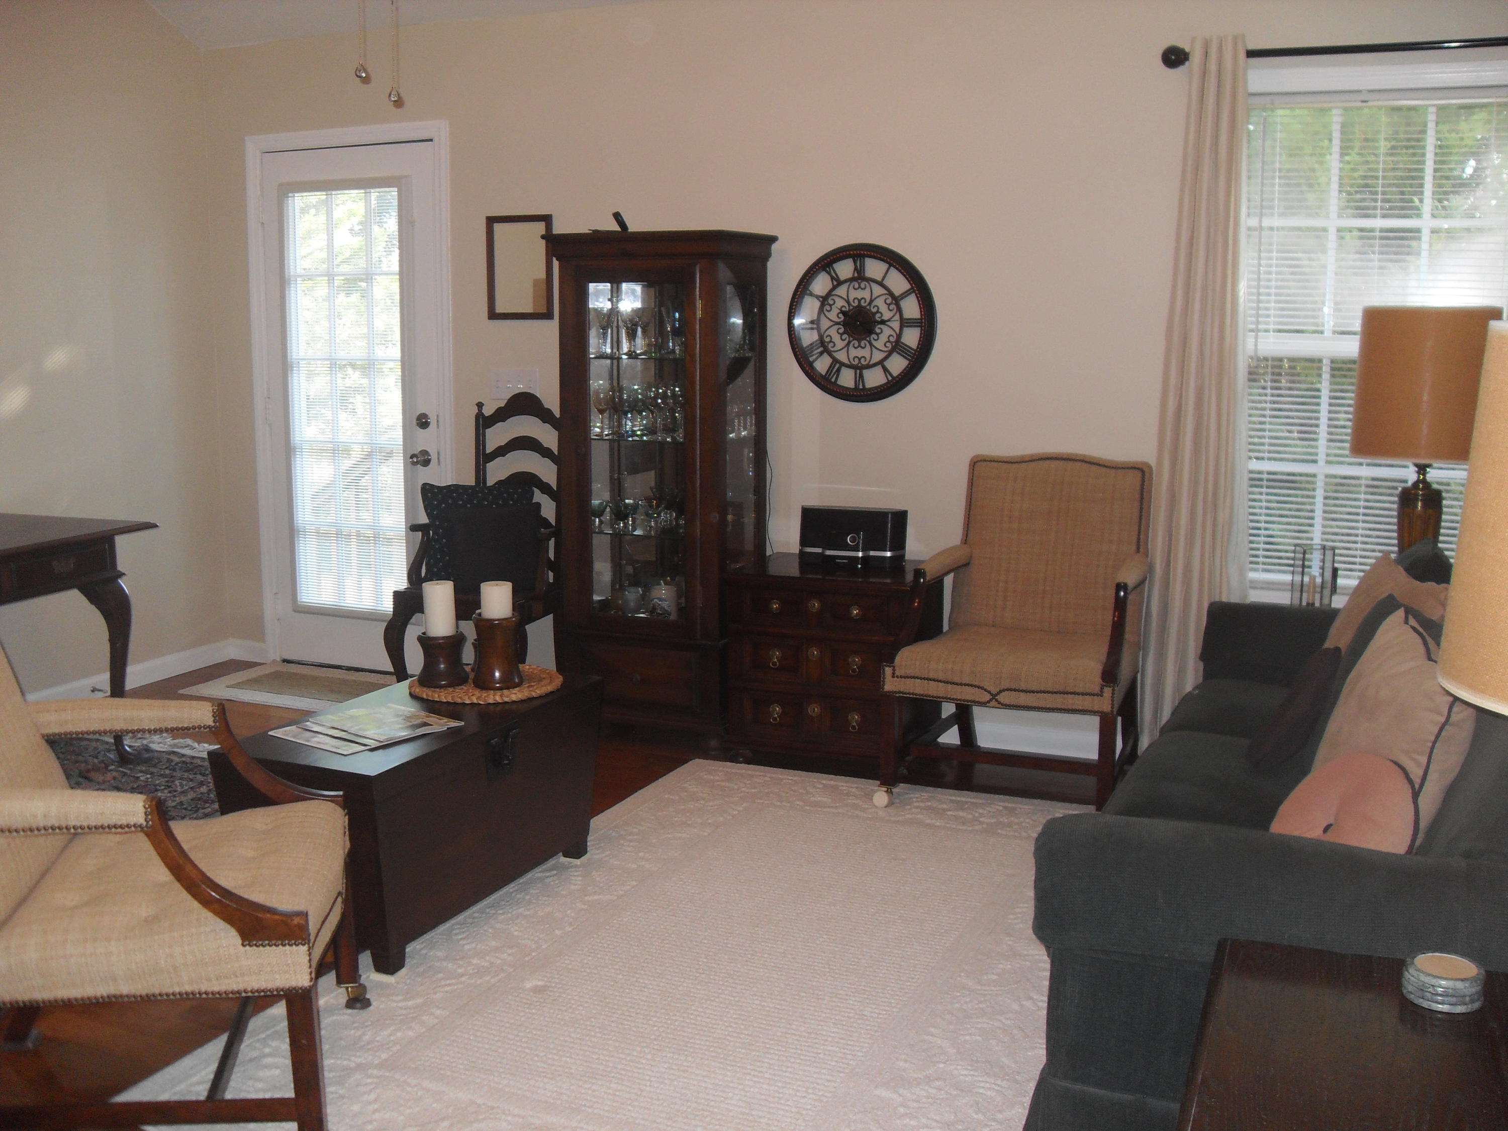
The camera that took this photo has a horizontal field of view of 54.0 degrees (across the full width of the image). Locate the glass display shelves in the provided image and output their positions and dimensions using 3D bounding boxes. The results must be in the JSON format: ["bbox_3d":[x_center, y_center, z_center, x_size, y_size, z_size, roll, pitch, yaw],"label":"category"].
[{"bbox_3d":[-0.305,-0.253,4.955,0.620,1.668,0.420,4,9,23],"label":"glass display shelves"}]

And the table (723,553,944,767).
[{"bbox_3d":[0.273,0.311,4.765,0.615,0.615,0.475,4,9,23],"label":"table"}]

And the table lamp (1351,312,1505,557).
[{"bbox_3d":[1.795,-0.293,3.975,0.360,0.810,0.360,4,9,23],"label":"table lamp"}]

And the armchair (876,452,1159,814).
[{"bbox_3d":[0.785,0.185,4.340,0.660,0.986,0.680,4,9,23],"label":"armchair"}]

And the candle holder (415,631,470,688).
[{"bbox_3d":[-0.780,0.234,3.697,0.128,0.118,0.128,0,9,0],"label":"candle holder"}]

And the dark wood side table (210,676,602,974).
[{"bbox_3d":[-0.769,0.567,3.486,0.420,0.457,0.940,4,9,23],"label":"dark wood side table"}]

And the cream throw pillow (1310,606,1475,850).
[{"bbox_3d":[1.080,0.303,2.528,0.170,0.440,0.460,24,12,6],"label":"cream throw pillow"}]

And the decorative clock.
[{"bbox_3d":[0.347,-0.790,4.823,0.510,0.510,0.050,4,9,23],"label":"decorative clock"}]

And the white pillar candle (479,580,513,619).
[{"bbox_3d":[-0.634,0.095,3.655,0.078,0.100,0.078,0,9,0],"label":"white pillar candle"}]

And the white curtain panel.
[{"bbox_3d":[1.332,-0.459,4.380,0.310,2.185,0.120,4,9,23],"label":"white curtain panel"}]

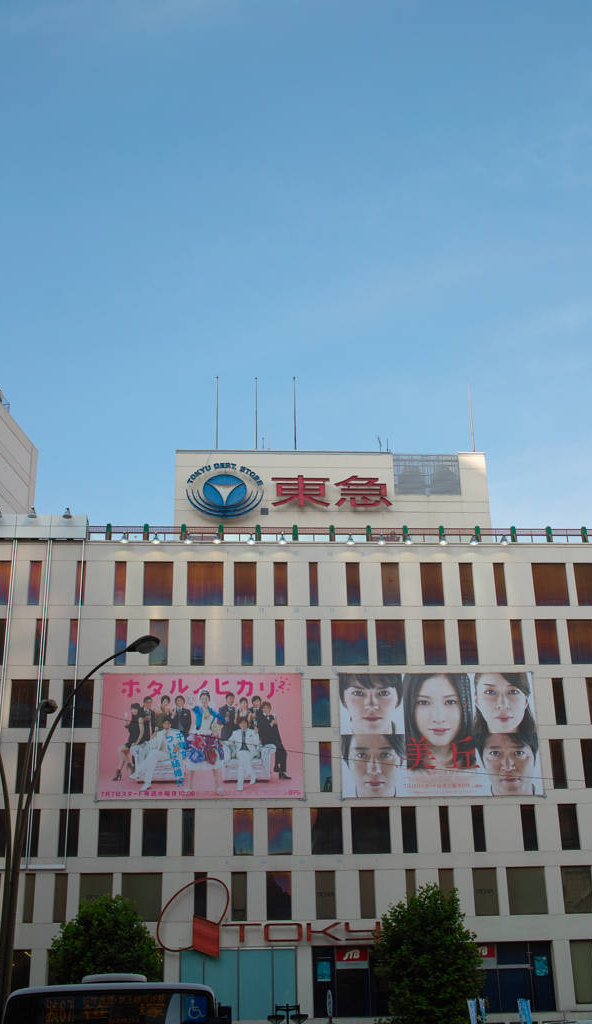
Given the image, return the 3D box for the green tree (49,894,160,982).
[{"bbox_3d":[-7.113,17.825,43.128,4.268,7.023,4.268,0,-24,-4],"label":"green tree"}]

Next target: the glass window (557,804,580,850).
[{"bbox_3d":[16.408,18.946,69.971,1.111,2.673,0.150,0,-21,-4],"label":"glass window"}]

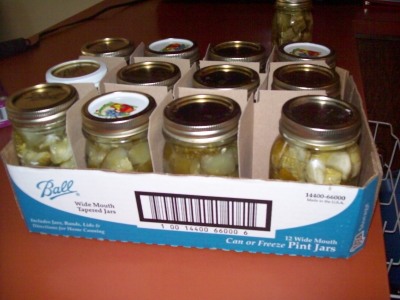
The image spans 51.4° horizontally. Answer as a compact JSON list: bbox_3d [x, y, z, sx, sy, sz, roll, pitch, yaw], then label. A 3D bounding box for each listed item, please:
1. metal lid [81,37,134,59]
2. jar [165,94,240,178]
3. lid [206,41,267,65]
[{"bbox_3d":[-0.131,-0.142,0.598,0.074,0.018,0.074,-1,31,1],"label":"metal lid"},{"bbox_3d":[0.006,0.016,0.444,0.084,0.130,0.084,3,31,9],"label":"jar"},{"bbox_3d":[0.051,-0.127,0.564,0.074,0.018,0.074,-1,31,1],"label":"lid"}]

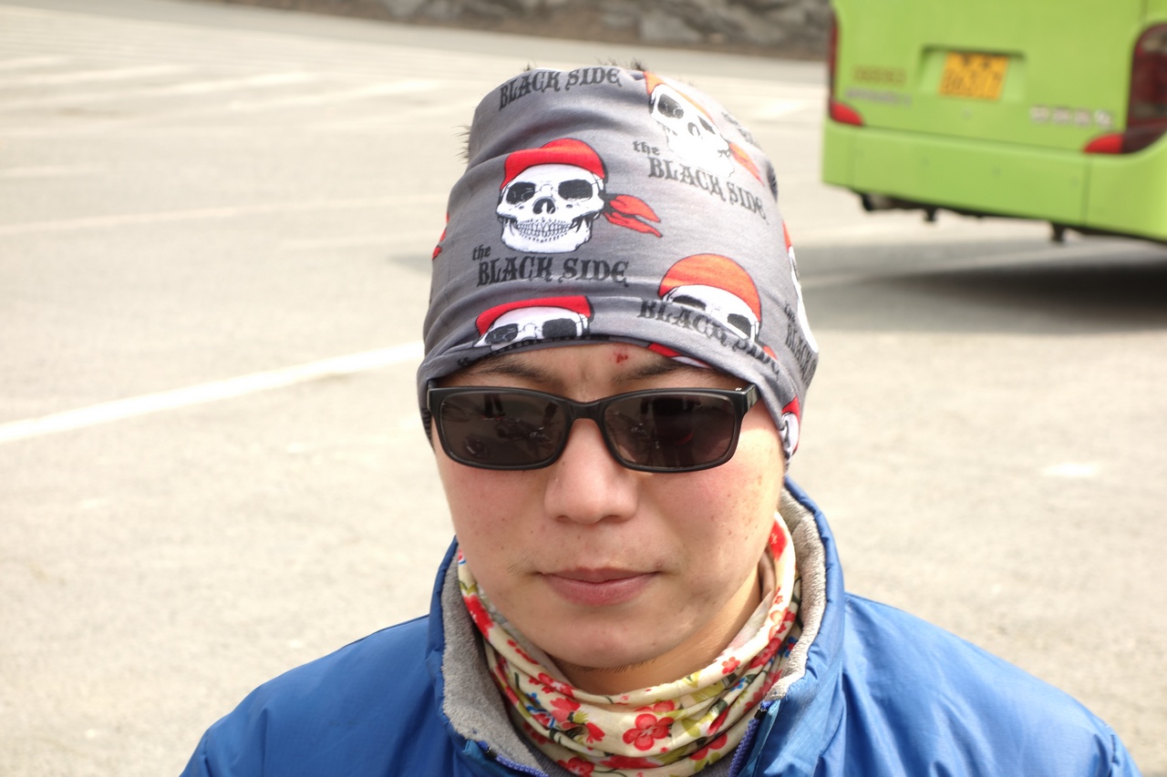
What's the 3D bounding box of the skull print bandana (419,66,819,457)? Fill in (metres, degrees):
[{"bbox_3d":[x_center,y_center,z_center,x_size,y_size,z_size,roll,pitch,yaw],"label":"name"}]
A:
[{"bbox_3d":[0.017,-0.060,1.186,0.180,0.183,0.208,0,16,9],"label":"skull print bandana"}]

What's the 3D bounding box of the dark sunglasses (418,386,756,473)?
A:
[{"bbox_3d":[0.013,0.000,1.158,0.142,0.046,0.145,0,14,9],"label":"dark sunglasses"}]

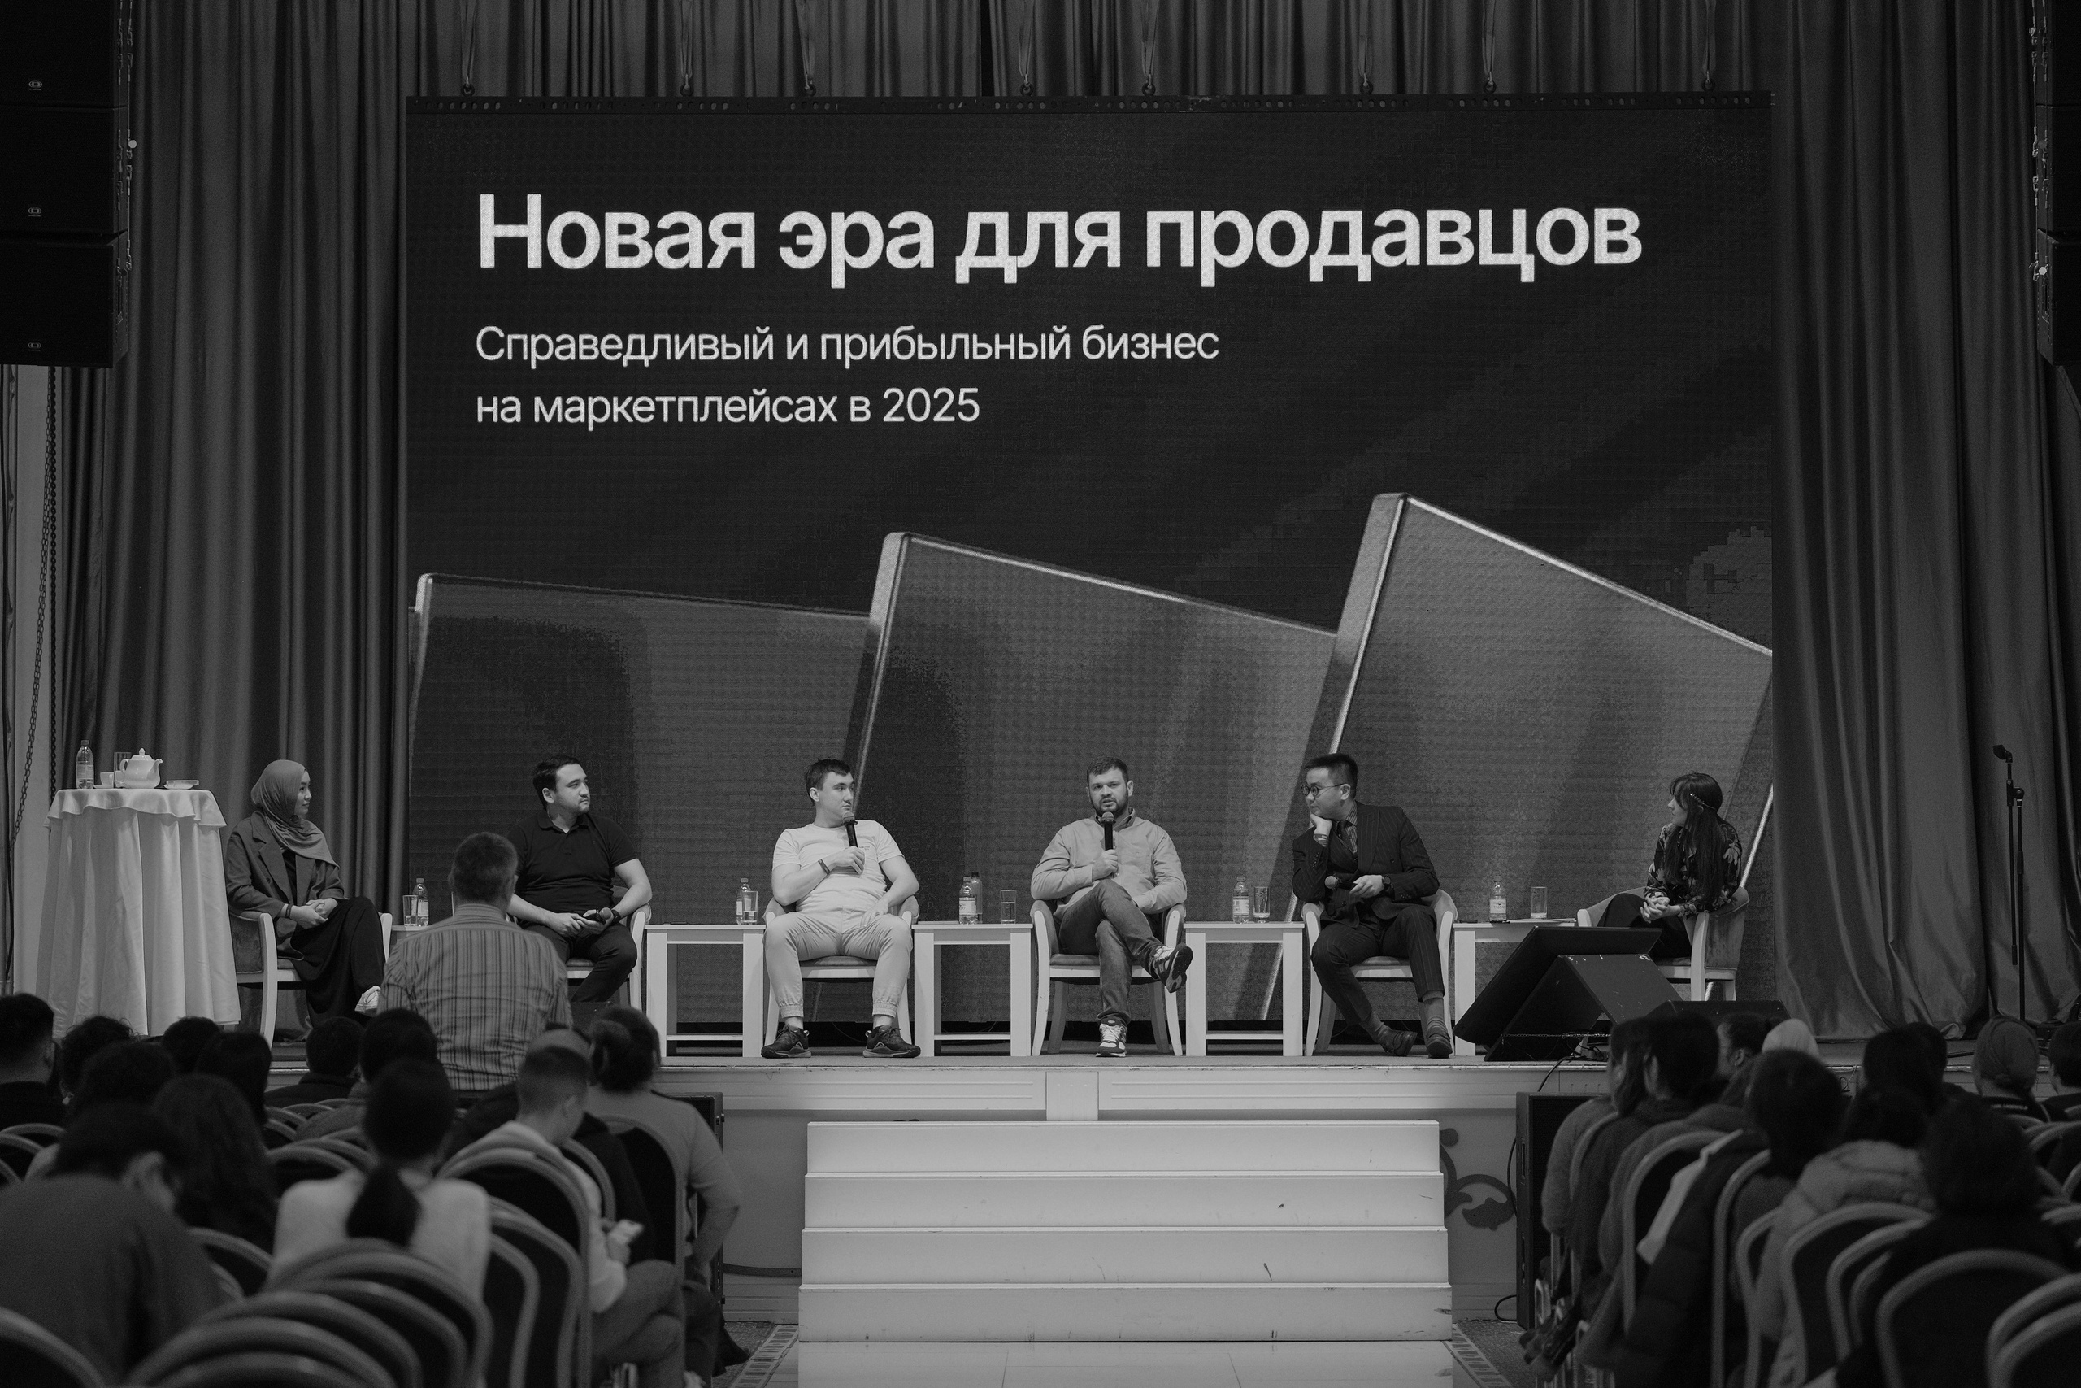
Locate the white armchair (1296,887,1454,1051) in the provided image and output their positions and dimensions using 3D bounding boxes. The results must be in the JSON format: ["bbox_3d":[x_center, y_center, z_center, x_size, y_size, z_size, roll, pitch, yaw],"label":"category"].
[{"bbox_3d":[1.439,1.166,31.400,0.640,0.730,0.600,0,-2,3],"label":"white armchair"}]

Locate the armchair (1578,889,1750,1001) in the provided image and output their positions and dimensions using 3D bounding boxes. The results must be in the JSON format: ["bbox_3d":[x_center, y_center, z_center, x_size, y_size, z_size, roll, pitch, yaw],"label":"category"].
[{"bbox_3d":[2.660,1.163,31.400,0.630,0.730,0.570,-1,-2,33],"label":"armchair"}]

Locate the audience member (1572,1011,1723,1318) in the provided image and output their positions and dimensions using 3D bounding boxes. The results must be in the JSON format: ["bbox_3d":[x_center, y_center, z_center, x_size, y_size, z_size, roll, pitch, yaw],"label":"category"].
[{"bbox_3d":[2.000,1.669,23.800,0.520,1.310,0.820,0,-2,2],"label":"audience member"}]

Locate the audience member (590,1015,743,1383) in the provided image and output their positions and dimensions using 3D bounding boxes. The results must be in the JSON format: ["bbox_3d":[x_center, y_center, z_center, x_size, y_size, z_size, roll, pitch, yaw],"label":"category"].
[{"bbox_3d":[-1.288,1.712,25.000,0.580,1.310,0.850,0,-2,4],"label":"audience member"}]

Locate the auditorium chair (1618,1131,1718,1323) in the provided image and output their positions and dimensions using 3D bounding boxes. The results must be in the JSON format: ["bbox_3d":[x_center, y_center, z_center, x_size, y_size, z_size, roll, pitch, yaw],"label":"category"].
[{"bbox_3d":[2.070,1.847,23.400,0.460,0.930,0.560,0,-2,0],"label":"auditorium chair"}]

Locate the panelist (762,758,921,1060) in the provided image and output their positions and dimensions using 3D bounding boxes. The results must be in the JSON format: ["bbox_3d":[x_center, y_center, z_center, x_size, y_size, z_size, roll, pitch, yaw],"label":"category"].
[{"bbox_3d":[-0.837,0.892,31.100,0.640,1.270,0.820,0,-2,-4],"label":"panelist"}]

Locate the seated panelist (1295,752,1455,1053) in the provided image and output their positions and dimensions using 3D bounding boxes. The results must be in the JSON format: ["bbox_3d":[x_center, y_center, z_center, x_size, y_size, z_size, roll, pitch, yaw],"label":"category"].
[{"bbox_3d":[1.397,0.877,31.100,0.640,1.290,0.800,0,-2,6],"label":"seated panelist"}]

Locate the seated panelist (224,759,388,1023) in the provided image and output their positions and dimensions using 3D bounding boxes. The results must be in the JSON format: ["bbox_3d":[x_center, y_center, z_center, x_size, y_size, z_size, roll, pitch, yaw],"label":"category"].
[{"bbox_3d":[-3.095,0.906,31.200,0.500,1.260,0.720,1,-2,-33],"label":"seated panelist"}]

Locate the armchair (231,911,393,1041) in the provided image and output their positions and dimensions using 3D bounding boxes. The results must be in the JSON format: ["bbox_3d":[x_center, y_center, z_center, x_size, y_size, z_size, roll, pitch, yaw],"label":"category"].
[{"bbox_3d":[-3.143,1.177,31.400,0.630,0.730,0.570,1,-2,-33],"label":"armchair"}]

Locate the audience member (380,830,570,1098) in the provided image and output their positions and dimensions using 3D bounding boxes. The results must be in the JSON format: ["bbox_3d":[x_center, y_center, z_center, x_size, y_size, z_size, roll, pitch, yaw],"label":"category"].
[{"bbox_3d":[-1.703,1.358,22.300,0.550,1.860,0.360,0,-2,2],"label":"audience member"}]

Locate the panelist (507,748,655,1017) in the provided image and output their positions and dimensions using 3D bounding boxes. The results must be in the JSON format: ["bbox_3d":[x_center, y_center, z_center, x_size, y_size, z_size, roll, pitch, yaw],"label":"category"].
[{"bbox_3d":[-1.957,0.898,31.200,0.600,1.270,0.780,0,-2,-6],"label":"panelist"}]

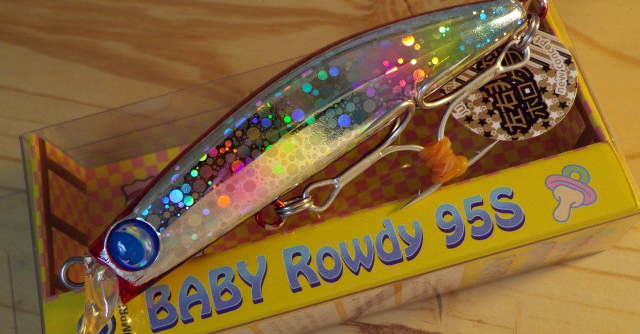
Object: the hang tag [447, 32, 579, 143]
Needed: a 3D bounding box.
[{"bbox_3d":[0.037,-0.016,0.136,0.026,0.001,0.026,-17,68,1],"label":"hang tag"}]

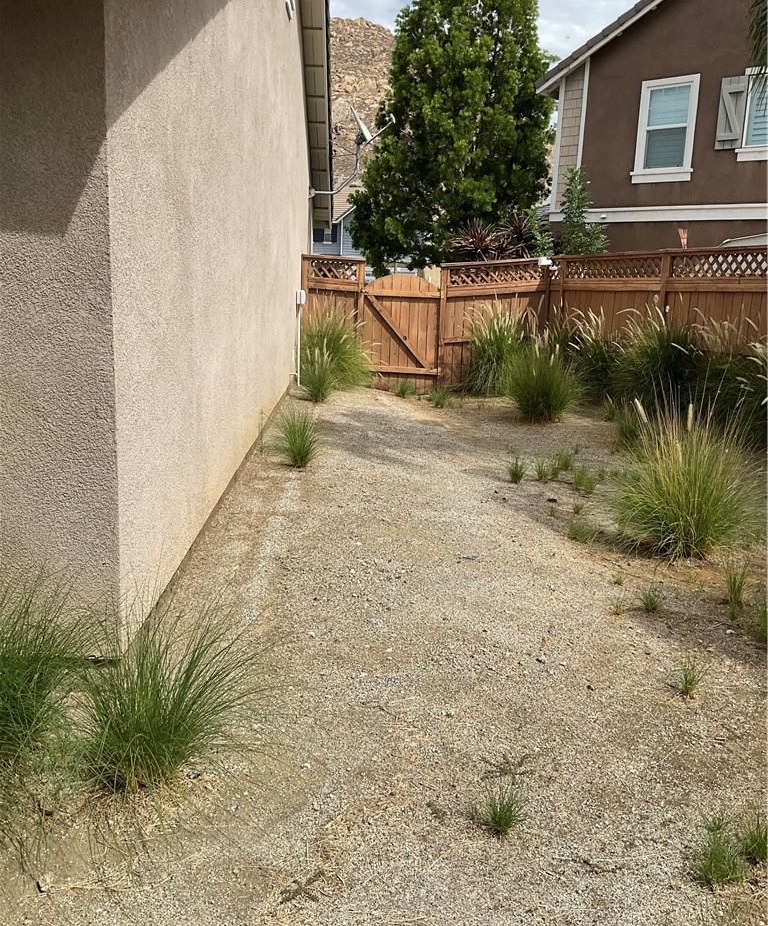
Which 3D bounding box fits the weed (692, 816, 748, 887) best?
[{"bbox_3d":[0.846,0.969,2.156,0.132,0.134,0.117,7,12,24],"label":"weed"}]

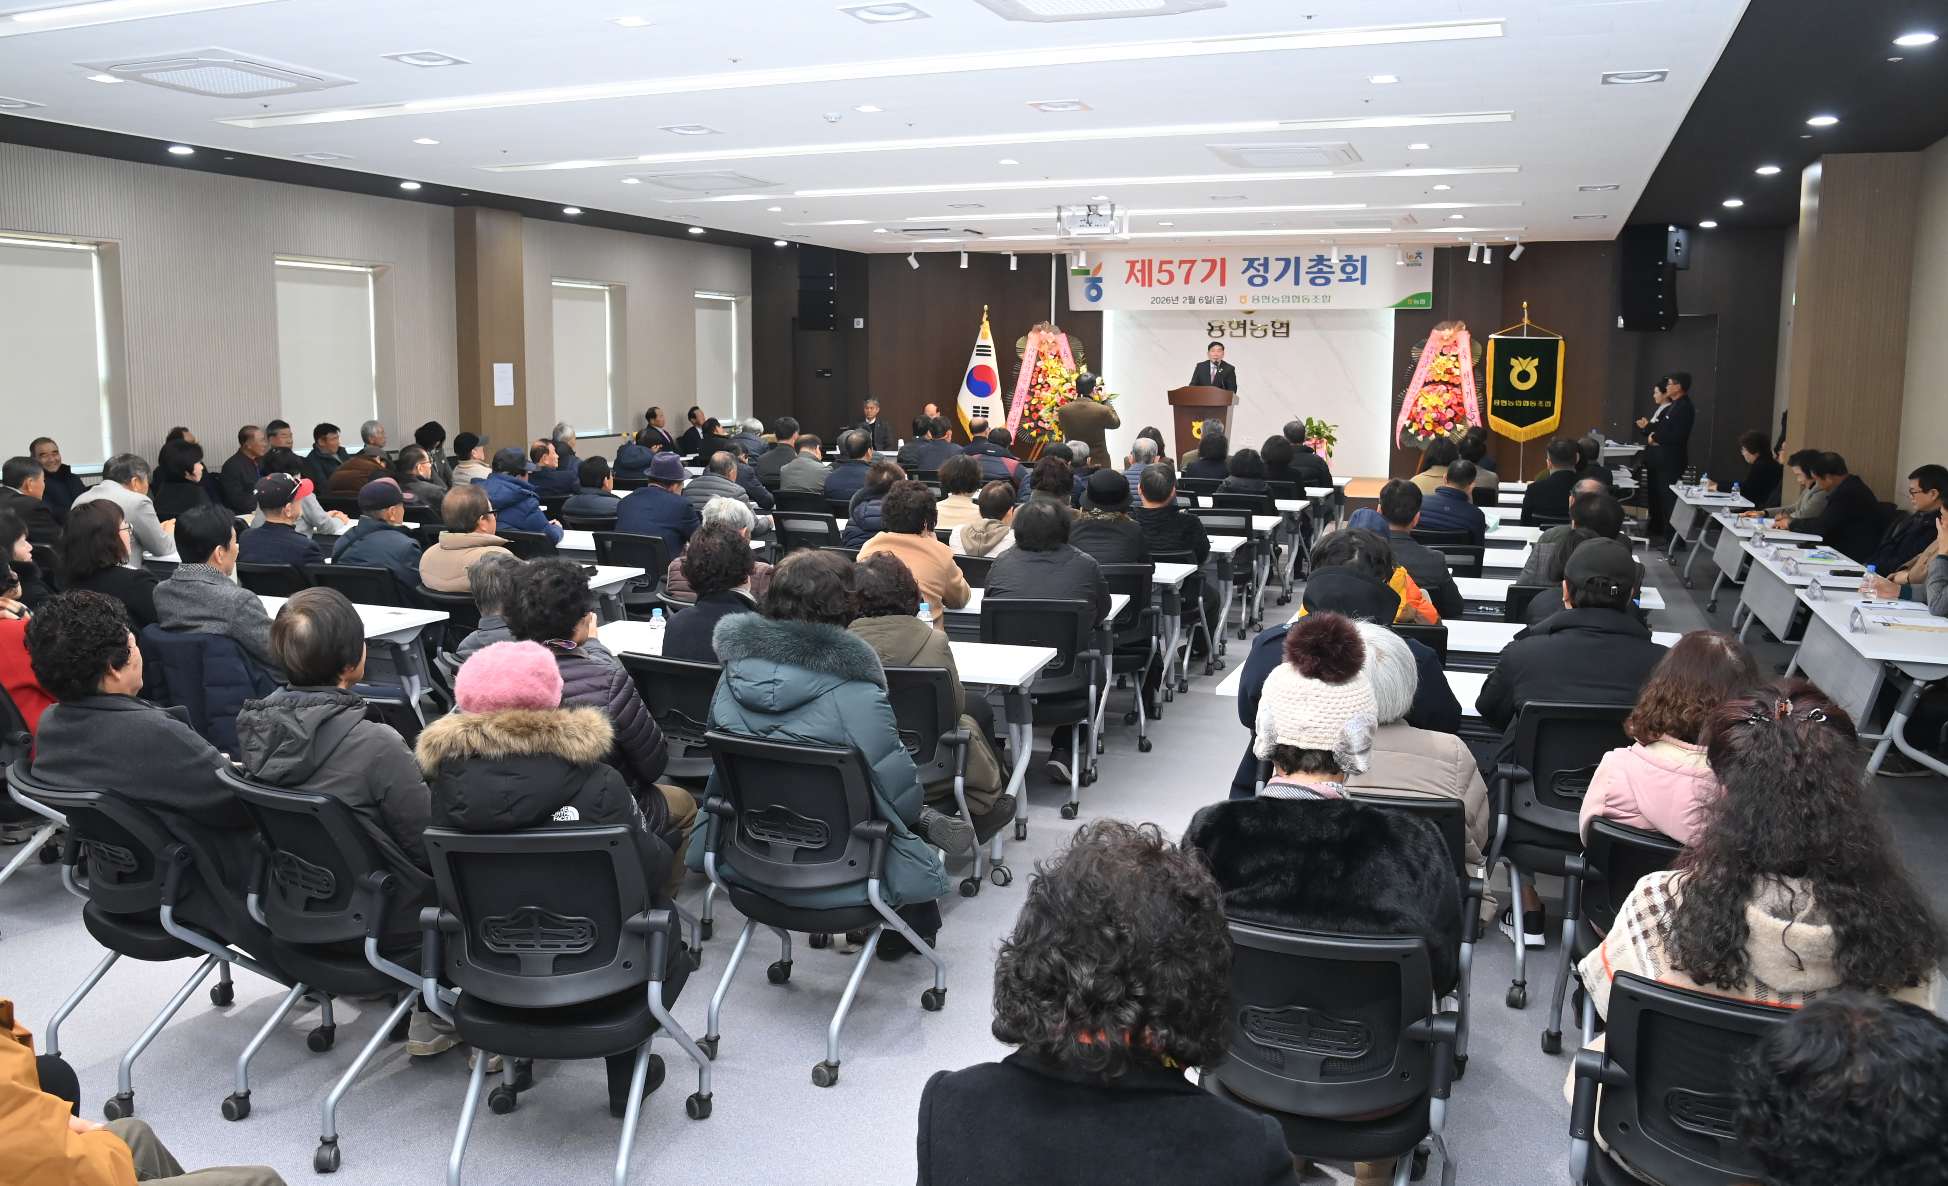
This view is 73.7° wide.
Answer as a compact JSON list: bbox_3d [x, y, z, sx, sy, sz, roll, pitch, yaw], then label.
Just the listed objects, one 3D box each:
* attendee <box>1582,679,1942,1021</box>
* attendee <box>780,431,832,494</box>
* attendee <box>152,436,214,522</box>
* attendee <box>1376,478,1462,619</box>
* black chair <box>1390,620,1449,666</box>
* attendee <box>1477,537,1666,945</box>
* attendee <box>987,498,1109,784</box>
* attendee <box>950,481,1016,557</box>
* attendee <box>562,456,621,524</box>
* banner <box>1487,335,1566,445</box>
[{"bbox_3d":[1.377,0.762,2.287,0.580,1.270,0.750,5,11,26],"label":"attendee"},{"bbox_3d":[-1.140,-0.552,9.645,0.480,1.260,0.720,6,11,24],"label":"attendee"},{"bbox_3d":[-4.788,-0.315,8.033,0.500,1.240,0.750,8,12,35],"label":"attendee"},{"bbox_3d":[1.968,0.106,6.034,0.540,1.290,0.800,5,11,25],"label":"attendee"},{"bbox_3d":[1.565,0.491,5.002,0.550,0.840,0.560,4,11,17],"label":"black chair"},{"bbox_3d":[1.868,0.490,3.986,0.580,1.280,0.800,5,11,23],"label":"attendee"},{"bbox_3d":[0.317,0.212,5.469,0.540,1.260,0.750,3,10,17],"label":"attendee"},{"bbox_3d":[0.089,0.030,6.627,0.480,1.200,0.750,6,11,26],"label":"attendee"},{"bbox_3d":[-2.085,-0.215,7.552,0.500,1.200,0.680,5,11,22],"label":"attendee"},{"bbox_3d":[7.038,-2.610,16.583,0.932,1.363,0.060,5,11,23],"label":"banner"}]

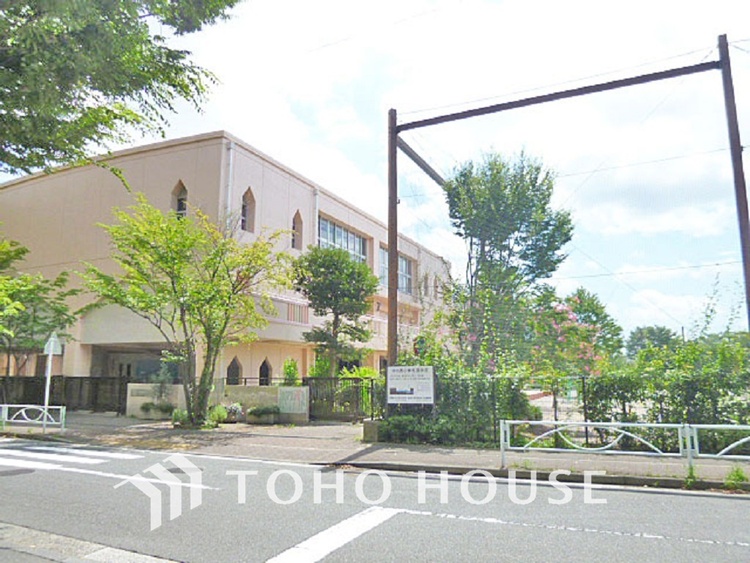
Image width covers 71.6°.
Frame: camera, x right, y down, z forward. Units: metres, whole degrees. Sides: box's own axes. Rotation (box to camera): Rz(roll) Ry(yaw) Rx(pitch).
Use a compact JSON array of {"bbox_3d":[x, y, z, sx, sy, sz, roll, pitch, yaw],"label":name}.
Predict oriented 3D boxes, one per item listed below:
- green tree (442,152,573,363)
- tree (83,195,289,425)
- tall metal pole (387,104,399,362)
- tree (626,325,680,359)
[{"bbox_3d":[3.849,0.138,15.113,3.700,8.170,3.600,-2,-9,14],"label":"green tree"},{"bbox_3d":[-6.485,0.903,17.896,7.000,7.940,6.300,3,-9,-20],"label":"tree"},{"bbox_3d":[0.437,-0.378,13.664,0.180,8.850,0.180,-4,-10,26],"label":"tall metal pole"},{"bbox_3d":[40.725,9.752,75.526,8.000,7.010,7.600,-5,-10,28],"label":"tree"}]

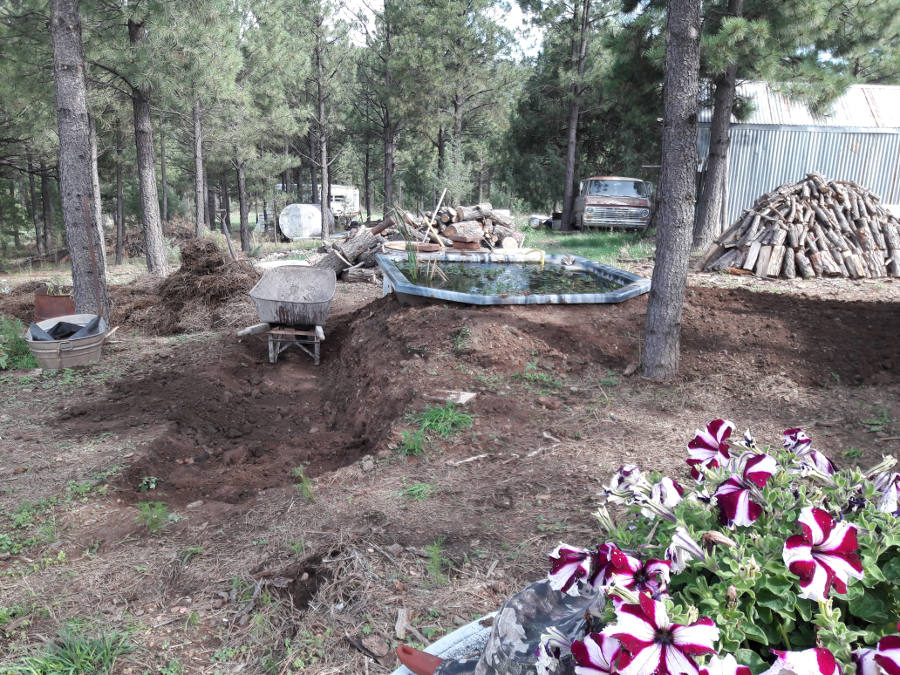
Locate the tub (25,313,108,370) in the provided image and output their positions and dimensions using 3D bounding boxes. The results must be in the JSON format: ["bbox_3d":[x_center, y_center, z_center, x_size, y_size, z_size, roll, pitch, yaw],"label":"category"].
[{"bbox_3d":[-3.209,0.029,6.100,0.600,0.270,0.600,-6,21,-28],"label":"tub"}]

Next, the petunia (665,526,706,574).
[{"bbox_3d":[0.205,0.185,0.632,0.038,0.042,0.038,2,11,-19],"label":"petunia"}]

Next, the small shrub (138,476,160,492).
[{"bbox_3d":[-1.530,0.745,3.689,0.090,0.070,0.090,1,12,0],"label":"small shrub"}]

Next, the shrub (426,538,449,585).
[{"bbox_3d":[-0.047,0.870,2.819,0.080,0.165,0.080,1,12,0],"label":"shrub"}]

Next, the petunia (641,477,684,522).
[{"bbox_3d":[0.214,0.162,0.732,0.040,0.040,0.038,10,5,36],"label":"petunia"}]

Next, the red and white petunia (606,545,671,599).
[{"bbox_3d":[0.157,0.197,0.610,0.056,0.048,0.040,3,-18,9],"label":"red and white petunia"}]

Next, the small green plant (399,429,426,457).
[{"bbox_3d":[-0.207,0.594,4.141,0.135,0.140,0.135,1,12,0],"label":"small green plant"}]

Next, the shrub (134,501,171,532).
[{"bbox_3d":[-1.315,0.789,3.209,0.135,0.115,0.135,1,12,0],"label":"shrub"}]

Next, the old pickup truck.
[{"bbox_3d":[5.438,-4.440,24.262,2.000,1.750,5.100,3,12,10],"label":"old pickup truck"}]

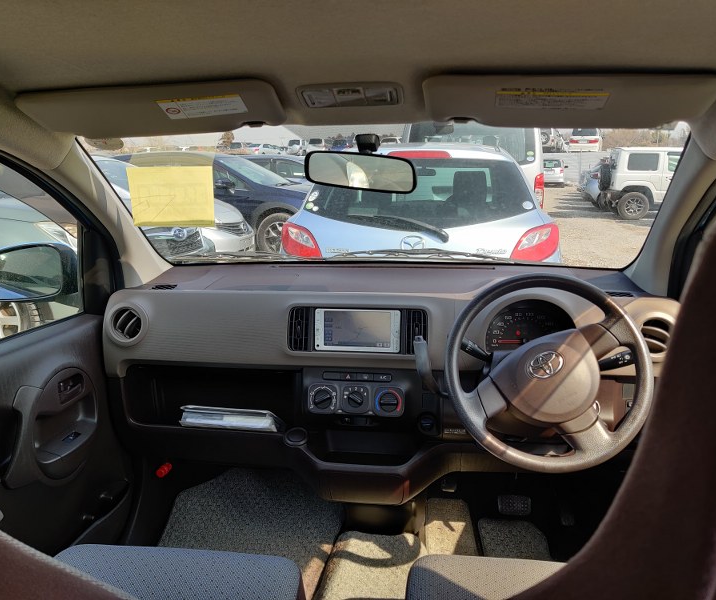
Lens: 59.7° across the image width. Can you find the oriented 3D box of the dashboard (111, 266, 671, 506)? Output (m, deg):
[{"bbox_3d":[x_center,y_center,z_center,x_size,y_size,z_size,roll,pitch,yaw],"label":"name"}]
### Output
[{"bbox_3d":[0.075,0.179,1.668,1.360,0.510,0.490,1,12,8],"label":"dashboard"}]

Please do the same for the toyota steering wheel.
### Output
[{"bbox_3d":[0.346,0.131,1.153,0.367,0.367,0.100,1,-15,8],"label":"toyota steering wheel"}]

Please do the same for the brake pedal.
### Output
[{"bbox_3d":[0.416,0.550,1.670,0.091,0.061,0.030,1,-23,8],"label":"brake pedal"}]

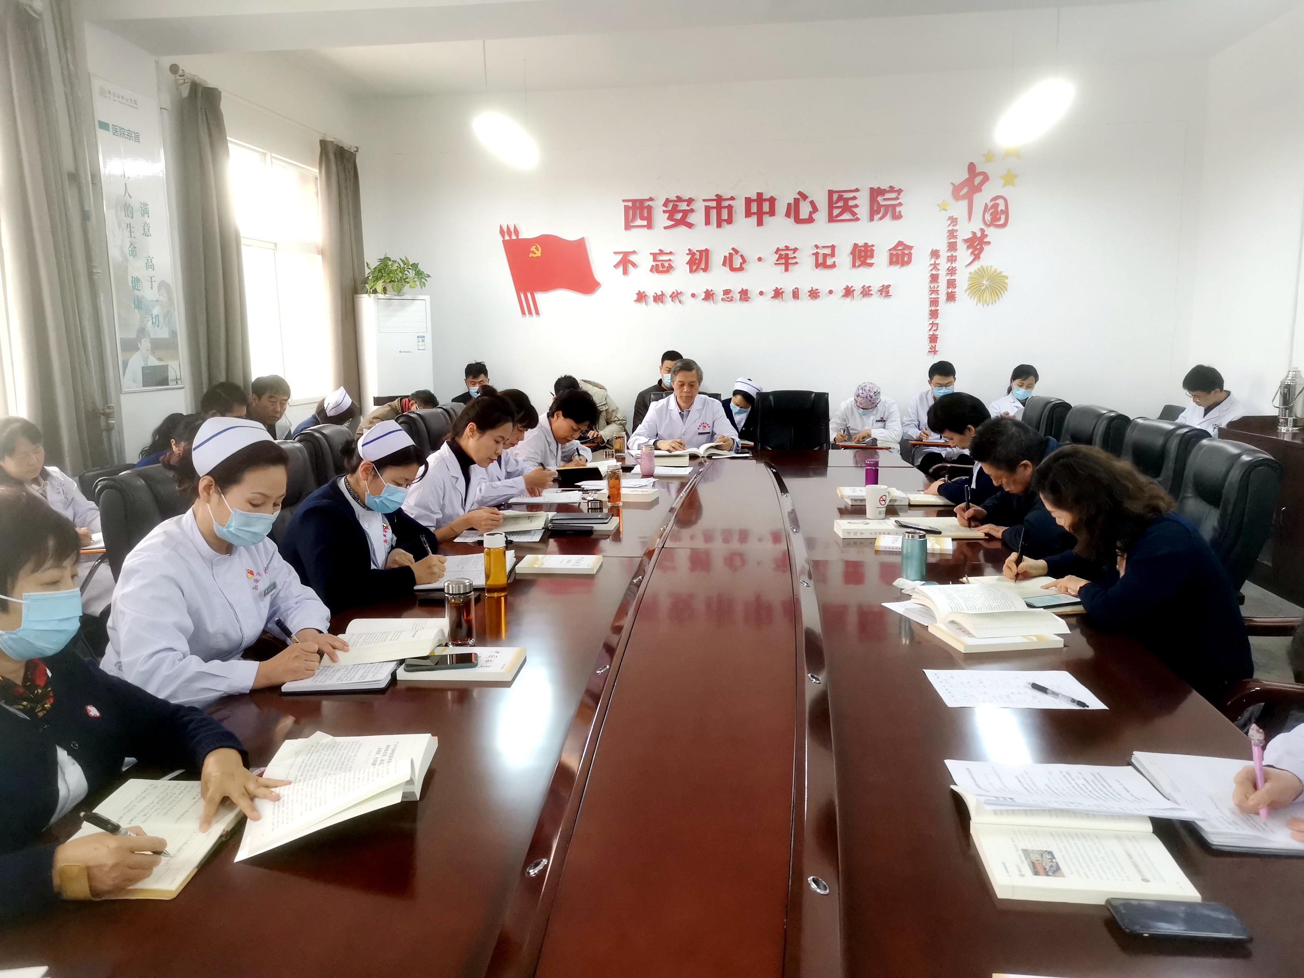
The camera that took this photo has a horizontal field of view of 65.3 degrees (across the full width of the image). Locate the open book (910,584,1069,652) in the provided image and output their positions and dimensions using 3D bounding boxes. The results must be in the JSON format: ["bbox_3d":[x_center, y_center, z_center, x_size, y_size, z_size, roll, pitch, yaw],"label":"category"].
[{"bbox_3d":[0.785,0.301,2.359,0.260,0.062,0.320,-1,9,-3],"label":"open book"}]

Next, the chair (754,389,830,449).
[{"bbox_3d":[0.845,-0.035,6.134,0.560,1.070,0.640,0,9,6],"label":"chair"}]

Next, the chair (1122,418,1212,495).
[{"bbox_3d":[1.813,0.266,4.137,0.660,1.060,0.620,0,9,7],"label":"chair"}]

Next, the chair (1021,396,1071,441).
[{"bbox_3d":[1.877,0.051,5.537,0.660,1.060,0.620,0,9,7],"label":"chair"}]

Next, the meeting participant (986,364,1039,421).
[{"bbox_3d":[2.585,-0.261,7.100,0.480,1.180,0.720,1,9,12],"label":"meeting participant"}]

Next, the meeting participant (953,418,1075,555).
[{"bbox_3d":[1.398,0.332,3.432,0.750,1.160,0.560,0,9,6],"label":"meeting participant"}]

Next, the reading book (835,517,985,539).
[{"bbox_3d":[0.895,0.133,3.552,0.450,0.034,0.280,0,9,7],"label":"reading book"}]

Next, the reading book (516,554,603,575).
[{"bbox_3d":[-0.279,0.231,3.119,0.240,0.017,0.170,0,9,6],"label":"reading book"}]

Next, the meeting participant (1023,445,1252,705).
[{"bbox_3d":[1.170,0.473,2.560,0.630,1.150,0.500,0,9,7],"label":"meeting participant"}]

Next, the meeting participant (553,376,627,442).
[{"bbox_3d":[-0.393,-0.175,6.950,0.550,1.160,0.720,5,11,37],"label":"meeting participant"}]

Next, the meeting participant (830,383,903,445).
[{"bbox_3d":[1.422,-0.157,6.744,0.520,1.100,0.750,0,9,8],"label":"meeting participant"}]

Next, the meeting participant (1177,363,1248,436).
[{"bbox_3d":[3.229,-0.104,5.900,0.720,1.210,0.520,-8,11,-37],"label":"meeting participant"}]

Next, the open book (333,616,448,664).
[{"bbox_3d":[-0.601,0.344,2.307,0.240,0.052,0.335,-1,9,-2],"label":"open book"}]

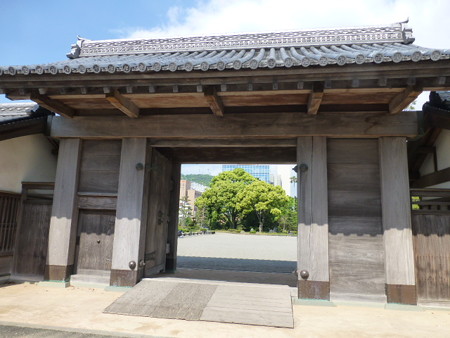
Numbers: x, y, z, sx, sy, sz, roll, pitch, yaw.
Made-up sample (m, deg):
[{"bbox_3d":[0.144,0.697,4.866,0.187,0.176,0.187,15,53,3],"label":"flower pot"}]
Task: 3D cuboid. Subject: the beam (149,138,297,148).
[{"bbox_3d":[-0.074,-0.587,7.390,3.466,0.200,0.220,0,-9,9],"label":"beam"}]

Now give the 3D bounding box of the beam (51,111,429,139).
[{"bbox_3d":[-0.090,-0.874,6.668,7.595,0.471,0.480,1,-9,8],"label":"beam"}]

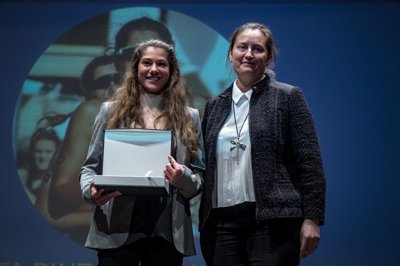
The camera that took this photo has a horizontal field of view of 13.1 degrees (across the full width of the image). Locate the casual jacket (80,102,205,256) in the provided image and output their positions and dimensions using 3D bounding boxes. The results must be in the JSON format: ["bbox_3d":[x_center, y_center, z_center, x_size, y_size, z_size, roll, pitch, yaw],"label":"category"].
[{"bbox_3d":[-0.242,0.194,7.350,0.520,0.660,0.340,0,-6,4],"label":"casual jacket"}]

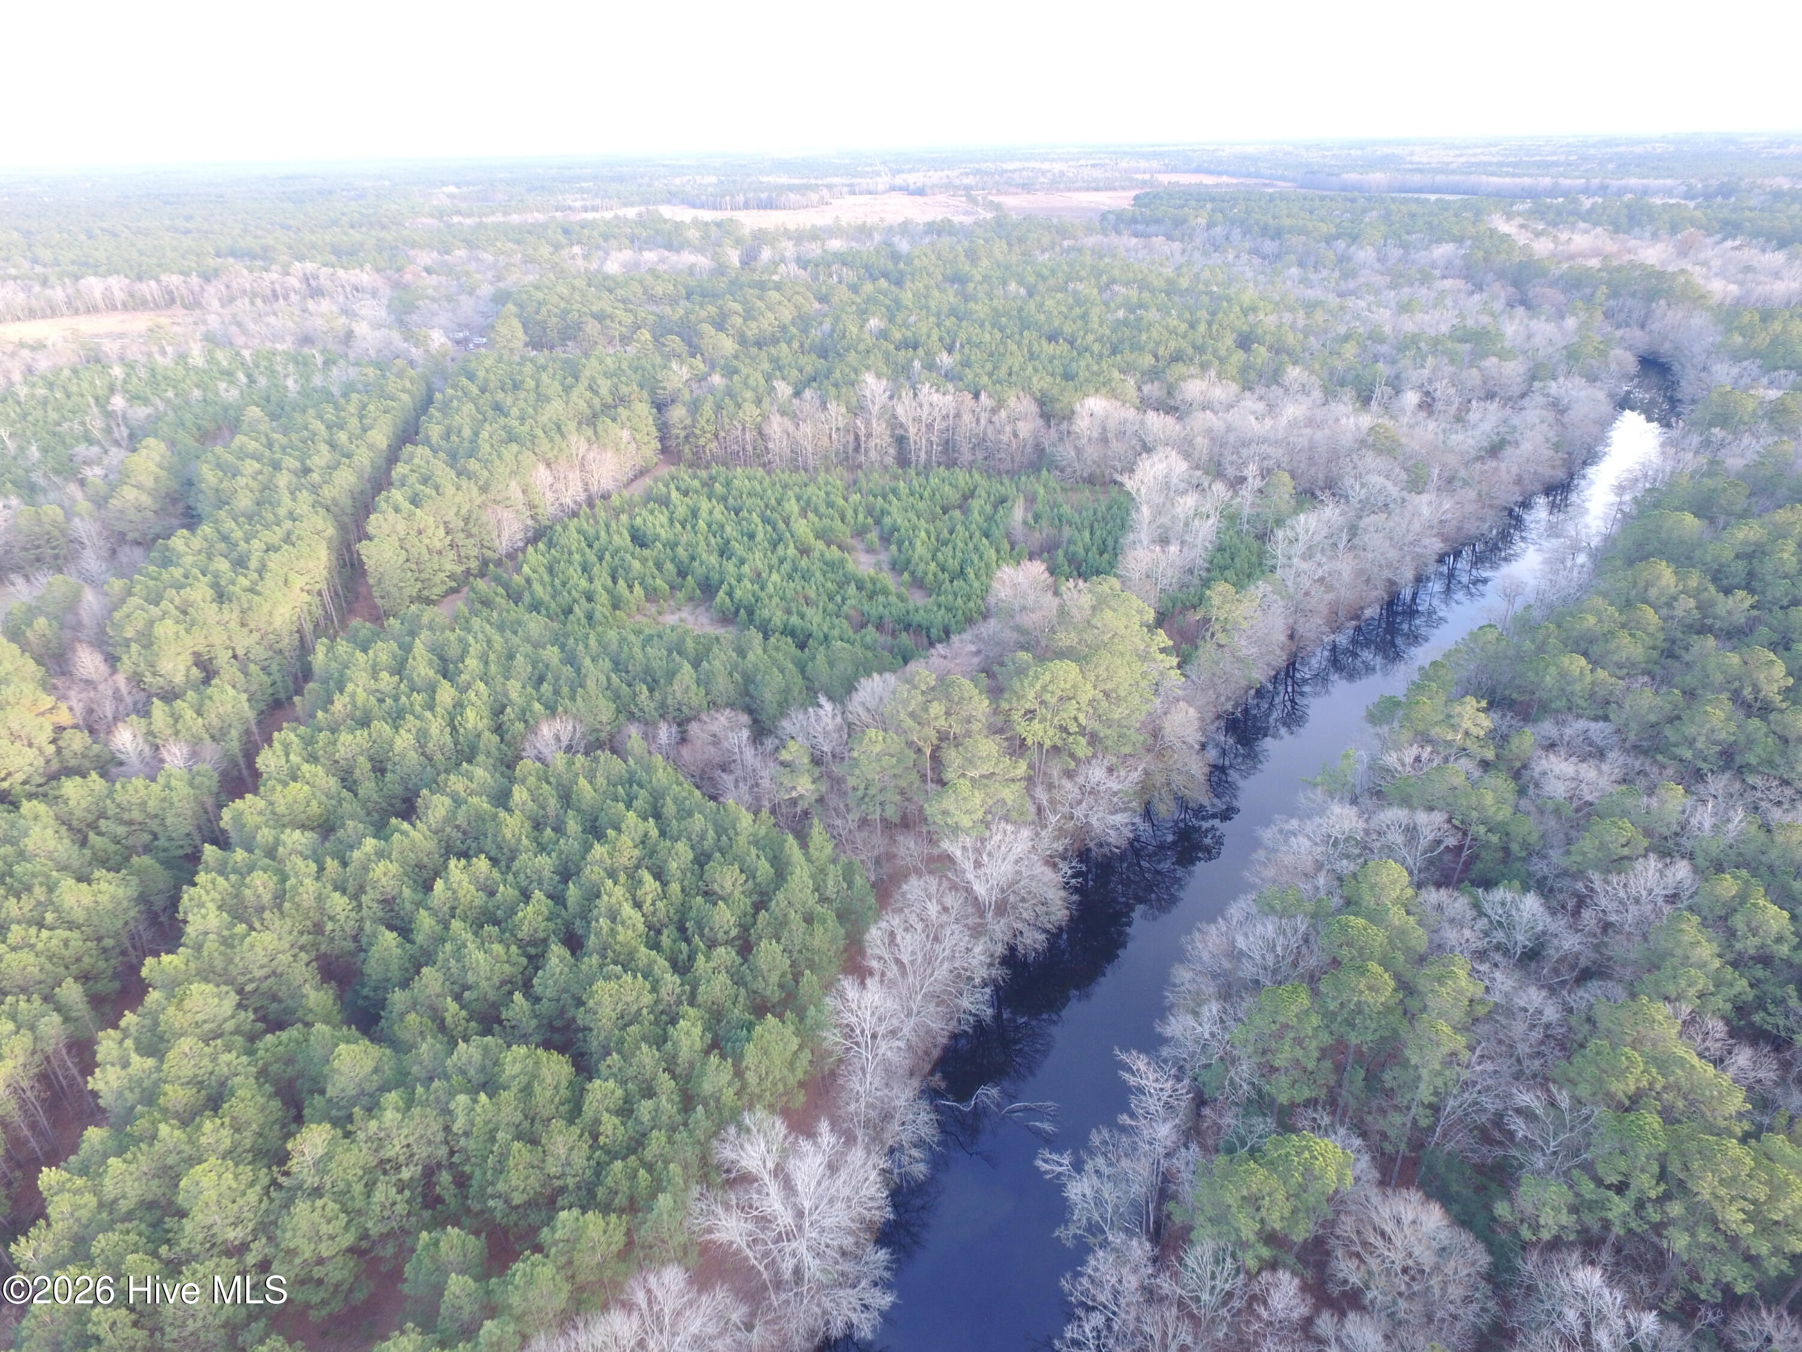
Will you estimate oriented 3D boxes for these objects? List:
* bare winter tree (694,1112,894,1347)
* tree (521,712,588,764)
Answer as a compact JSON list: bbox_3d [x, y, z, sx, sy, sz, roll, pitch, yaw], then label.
[{"bbox_3d":[-6.610,35.730,66.010,12.440,16.720,12.440,-1,27,0],"label":"bare winter tree"},{"bbox_3d":[-40.150,10.310,122.110,7.490,12.640,7.490,-1,27,0],"label":"tree"}]

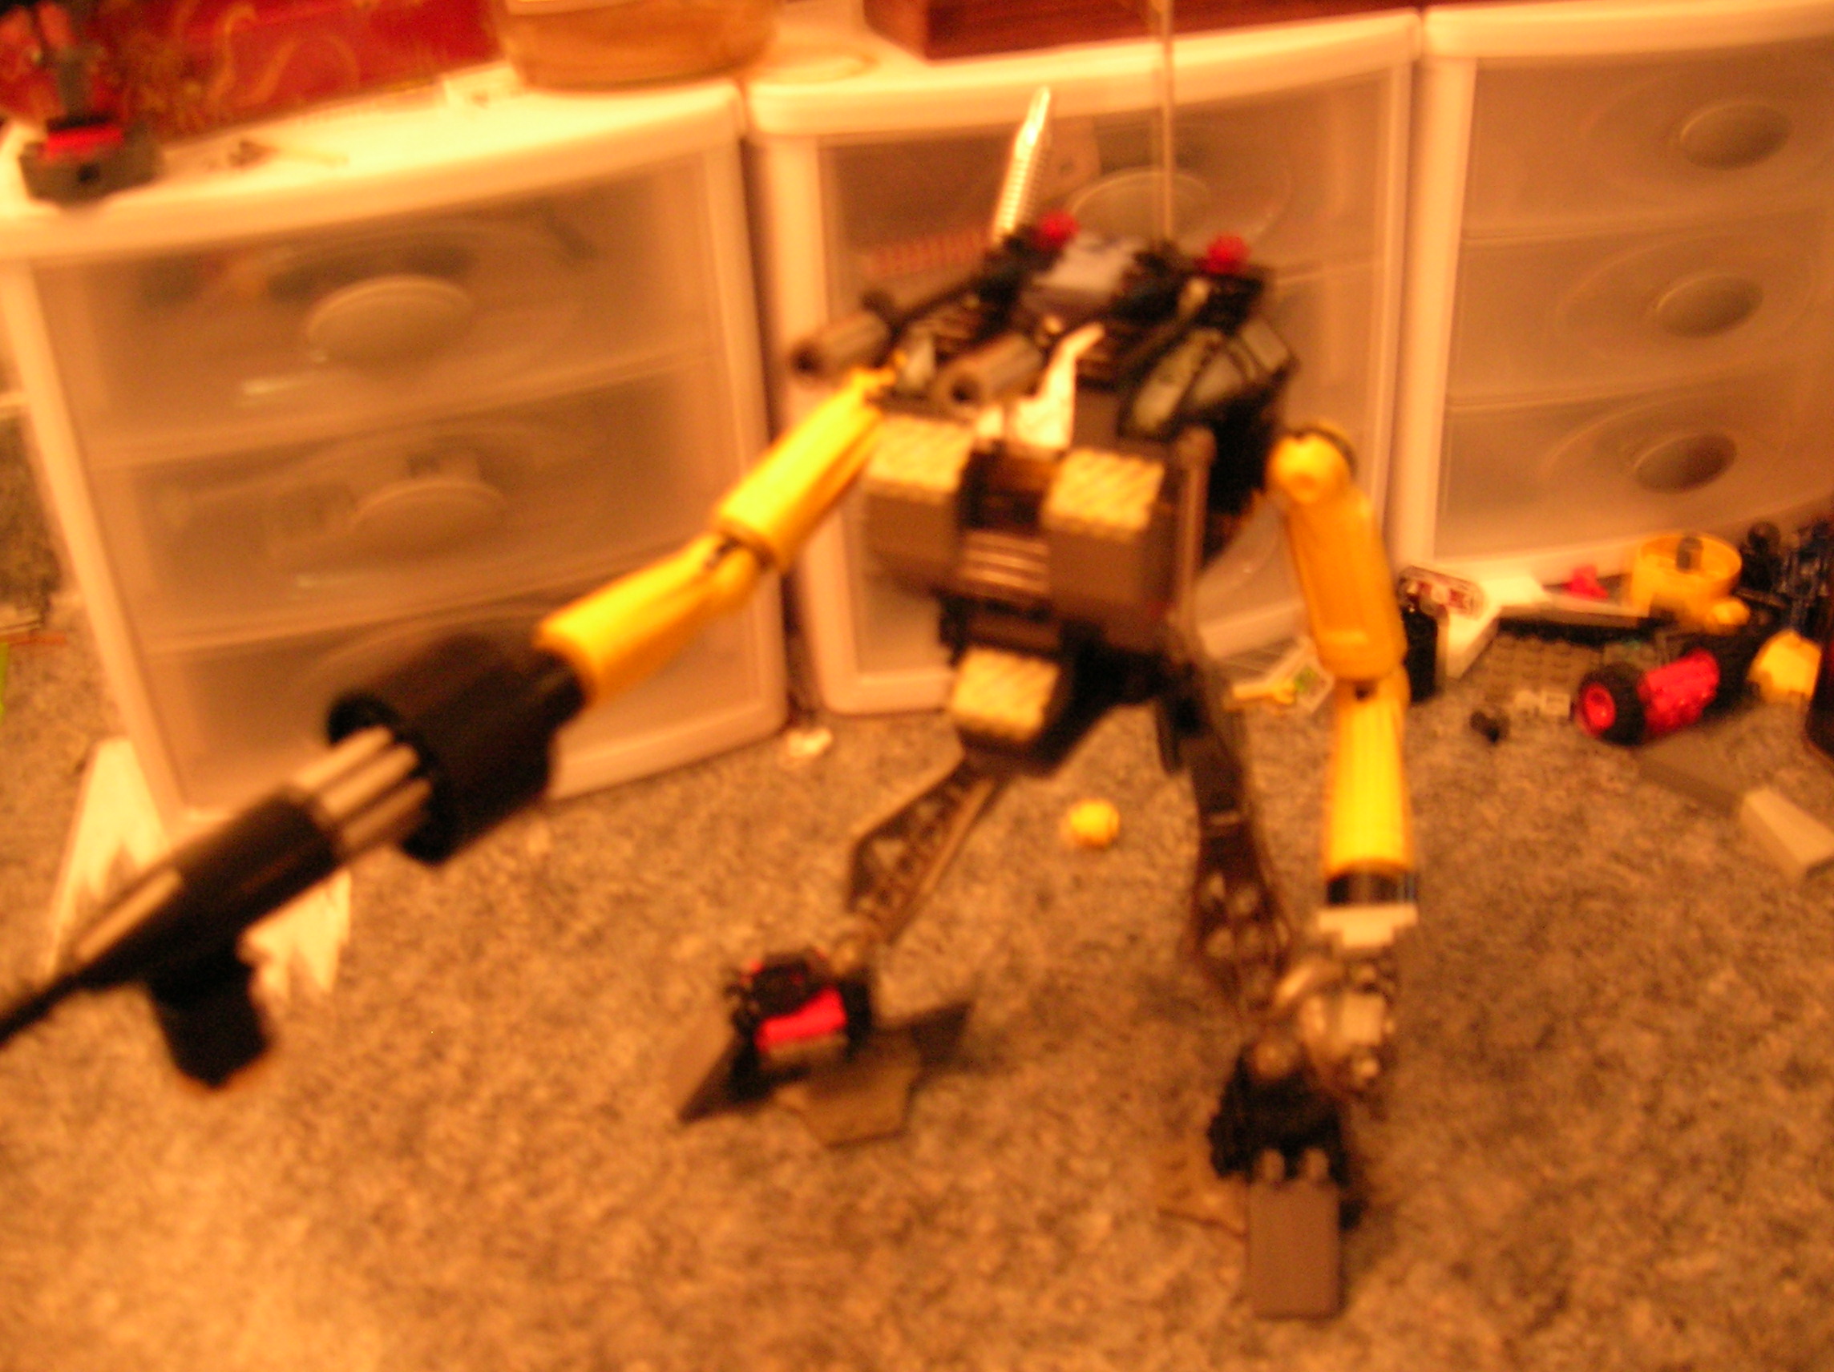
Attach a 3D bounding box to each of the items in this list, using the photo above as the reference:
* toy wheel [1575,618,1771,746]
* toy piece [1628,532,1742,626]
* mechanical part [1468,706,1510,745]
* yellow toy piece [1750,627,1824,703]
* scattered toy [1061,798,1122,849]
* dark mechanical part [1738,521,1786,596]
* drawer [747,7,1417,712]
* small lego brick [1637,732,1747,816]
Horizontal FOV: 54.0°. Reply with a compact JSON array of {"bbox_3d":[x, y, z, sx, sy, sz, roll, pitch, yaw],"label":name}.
[{"bbox_3d":[0.204,0.000,0.486,0.050,0.023,0.023,-12,28,-17],"label":"toy wheel"},{"bbox_3d":[0.233,-0.032,0.546,0.031,0.017,0.031,-4,27,0],"label":"toy piece"},{"bbox_3d":[0.155,0.011,0.489,0.010,0.007,0.008,8,29,22],"label":"mechanical part"},{"bbox_3d":[0.242,-0.005,0.500,0.018,0.015,0.017,8,29,22],"label":"yellow toy piece"},{"bbox_3d":[0.044,0.034,0.453,0.013,0.011,0.011,-4,27,0],"label":"scattered toy"},{"bbox_3d":[0.257,-0.039,0.547,0.013,0.021,0.013,-4,27,0],"label":"dark mechanical part"},{"bbox_3d":[0.028,-0.122,0.580,0.185,0.175,0.216,-11,28,-14],"label":"drawer"},{"bbox_3d":[0.199,0.024,0.459,0.016,0.008,0.025,-26,35,-37],"label":"small lego brick"}]

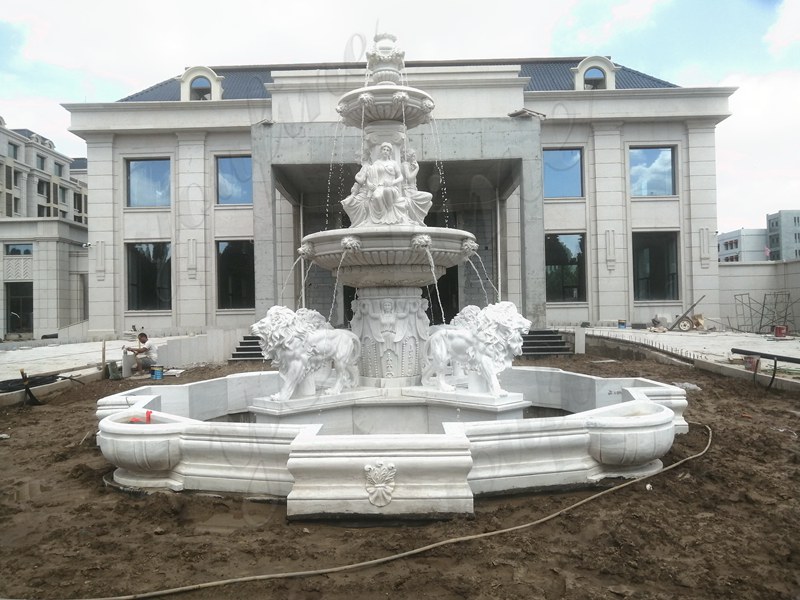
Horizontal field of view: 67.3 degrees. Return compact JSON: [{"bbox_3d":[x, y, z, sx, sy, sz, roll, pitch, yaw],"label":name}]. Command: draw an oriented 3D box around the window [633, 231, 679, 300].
[{"bbox_3d":[10.785,-1.448,25.366,1.930,2.920,0.200,-1,-1,1],"label":"window"}]

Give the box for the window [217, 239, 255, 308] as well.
[{"bbox_3d":[-6.923,-1.076,25.648,1.850,2.900,0.200,-1,-1,1],"label":"window"}]

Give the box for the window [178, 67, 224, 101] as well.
[{"bbox_3d":[-8.748,-9.320,26.481,1.900,1.750,1.200,-1,-1,1],"label":"window"}]

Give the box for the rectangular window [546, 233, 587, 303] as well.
[{"bbox_3d":[6.969,-1.375,25.427,1.870,2.920,0.200,-1,-1,1],"label":"rectangular window"}]

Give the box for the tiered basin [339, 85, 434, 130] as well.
[{"bbox_3d":[-0.179,-2.453,8.009,1.300,0.340,1.300,-1,-1,0],"label":"tiered basin"}]

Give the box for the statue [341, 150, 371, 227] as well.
[{"bbox_3d":[-0.521,-1.447,7.995,0.480,1.080,0.520,-1,-1,1],"label":"statue"}]

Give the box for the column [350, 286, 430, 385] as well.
[{"bbox_3d":[-0.127,0.442,8.026,1.018,1.171,1.018,-1,-1,1],"label":"column"}]

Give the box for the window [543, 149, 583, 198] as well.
[{"bbox_3d":[6.975,-5.451,25.791,1.850,2.050,0.250,-1,-1,1],"label":"window"}]

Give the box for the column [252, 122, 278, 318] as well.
[{"bbox_3d":[-5.153,-2.766,22.770,0.780,7.800,0.750,-1,-1,1],"label":"column"}]

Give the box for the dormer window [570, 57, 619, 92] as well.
[{"bbox_3d":[8.391,-9.630,26.354,1.980,1.600,1.300,-1,-1,1],"label":"dormer window"}]

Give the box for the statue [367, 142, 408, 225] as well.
[{"bbox_3d":[-0.168,-1.461,7.618,0.560,1.080,0.480,-1,-1,1],"label":"statue"}]

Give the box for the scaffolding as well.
[{"bbox_3d":[14.852,0.488,24.451,2.200,1.680,1.100,-1,-1,1],"label":"scaffolding"}]

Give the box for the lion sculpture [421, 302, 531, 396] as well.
[{"bbox_3d":[0.845,0.560,7.031,0.500,1.022,1.584,0,-2,-44],"label":"lion sculpture"}]

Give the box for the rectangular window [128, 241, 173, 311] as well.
[{"bbox_3d":[-10.836,-1.019,26.045,1.850,2.850,0.250,-1,-1,1],"label":"rectangular window"}]

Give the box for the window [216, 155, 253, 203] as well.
[{"bbox_3d":[-7.135,-5.183,26.062,1.850,2.050,0.250,-1,-1,1],"label":"window"}]

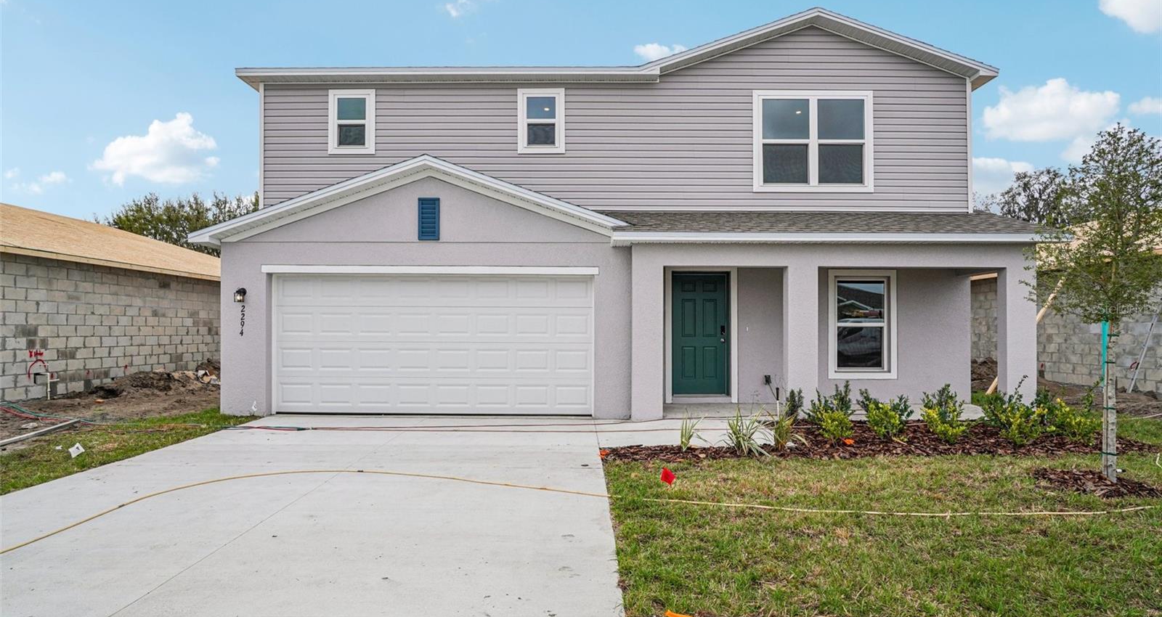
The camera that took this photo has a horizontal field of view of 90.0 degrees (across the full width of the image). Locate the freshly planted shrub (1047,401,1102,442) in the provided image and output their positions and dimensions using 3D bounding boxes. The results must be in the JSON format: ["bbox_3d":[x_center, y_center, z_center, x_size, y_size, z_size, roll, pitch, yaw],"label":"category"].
[{"bbox_3d":[5.944,1.346,7.000,0.622,0.467,0.550,0,-1,0],"label":"freshly planted shrub"}]

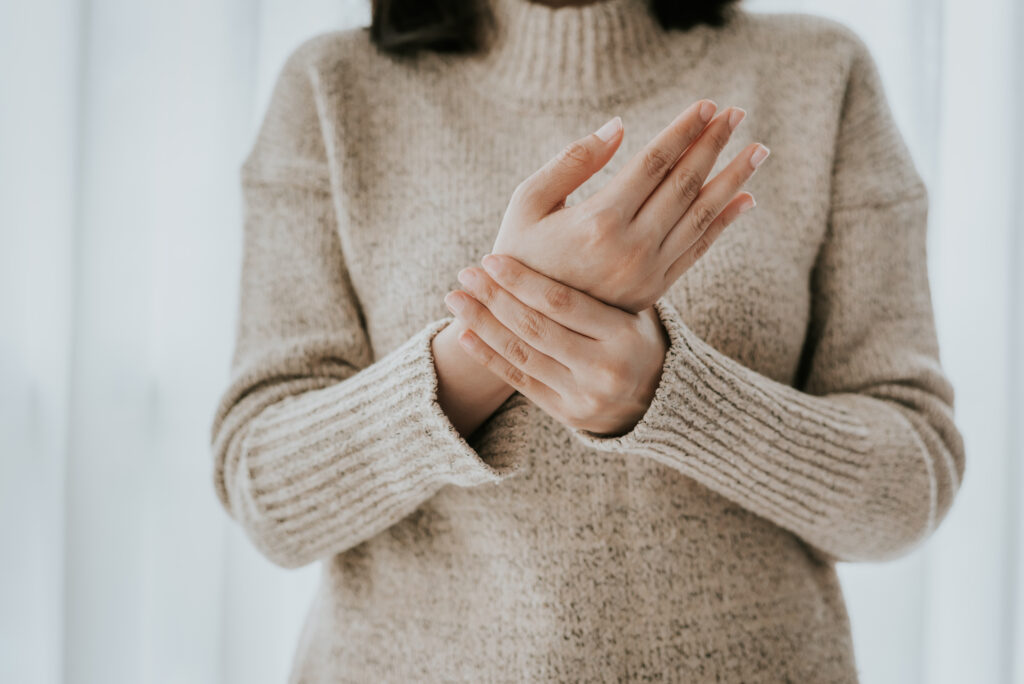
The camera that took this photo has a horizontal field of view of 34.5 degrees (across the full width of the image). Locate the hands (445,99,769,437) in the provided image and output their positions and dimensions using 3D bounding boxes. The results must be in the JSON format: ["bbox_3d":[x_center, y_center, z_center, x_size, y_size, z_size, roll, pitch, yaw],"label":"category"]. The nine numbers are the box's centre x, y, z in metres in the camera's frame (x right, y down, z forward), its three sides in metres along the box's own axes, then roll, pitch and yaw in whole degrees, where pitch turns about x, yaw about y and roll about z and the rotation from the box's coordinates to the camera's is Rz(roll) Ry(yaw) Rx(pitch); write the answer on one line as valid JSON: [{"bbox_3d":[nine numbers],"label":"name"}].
[{"bbox_3d":[0.054,-0.043,0.955,0.190,0.195,0.120,1,0,0],"label":"hands"}]

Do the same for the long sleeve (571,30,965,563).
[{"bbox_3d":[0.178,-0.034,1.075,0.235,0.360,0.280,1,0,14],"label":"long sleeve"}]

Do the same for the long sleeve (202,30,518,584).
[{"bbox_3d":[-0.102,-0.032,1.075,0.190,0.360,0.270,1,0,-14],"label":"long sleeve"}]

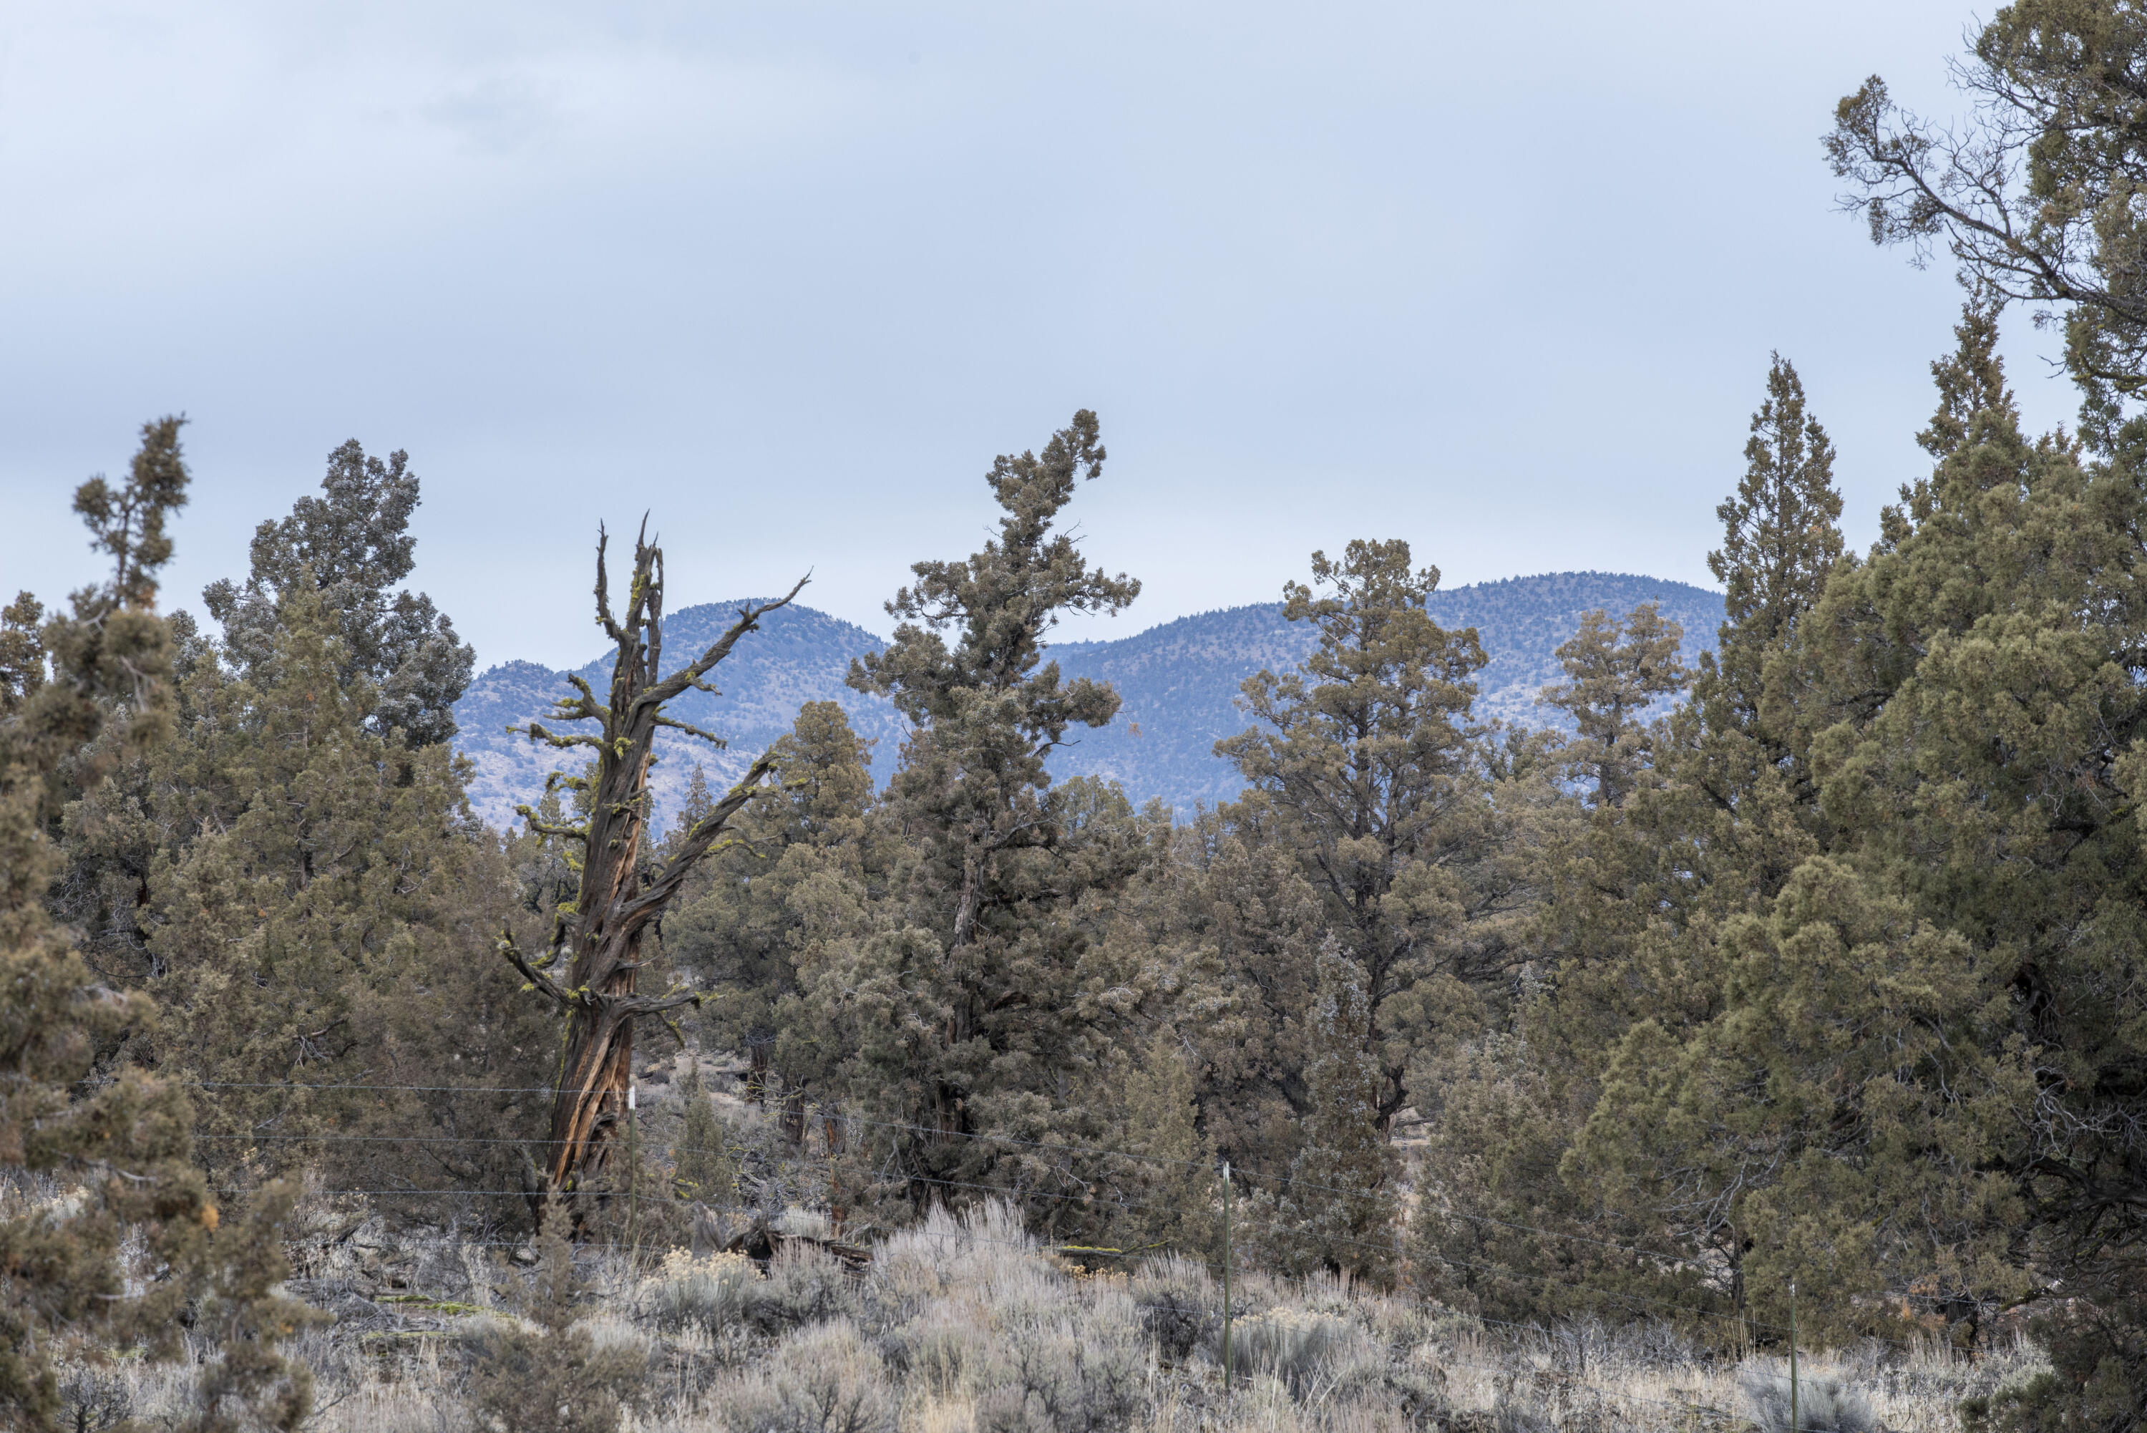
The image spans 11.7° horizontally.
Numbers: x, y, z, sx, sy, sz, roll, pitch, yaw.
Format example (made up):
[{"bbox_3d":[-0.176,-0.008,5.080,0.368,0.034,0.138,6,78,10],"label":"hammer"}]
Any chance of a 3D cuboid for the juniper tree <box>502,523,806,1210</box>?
[{"bbox_3d":[-2.806,1.052,70.000,2.050,4.750,1.700,0,-1,0],"label":"juniper tree"}]

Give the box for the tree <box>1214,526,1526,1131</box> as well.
[{"bbox_3d":[3.052,1.230,107.000,3.200,6.150,3.100,0,-1,0],"label":"tree"}]

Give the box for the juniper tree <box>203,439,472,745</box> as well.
[{"bbox_3d":[-6.733,0.671,96.000,3.100,6.500,3.000,0,-1,0],"label":"juniper tree"}]

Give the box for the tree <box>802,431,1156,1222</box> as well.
[{"bbox_3d":[-0.679,0.781,79.000,2.650,6.250,2.600,0,-1,0],"label":"tree"}]

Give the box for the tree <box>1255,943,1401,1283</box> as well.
[{"bbox_3d":[1.838,2.889,76.000,1.080,2.500,1.050,0,-1,0],"label":"tree"}]

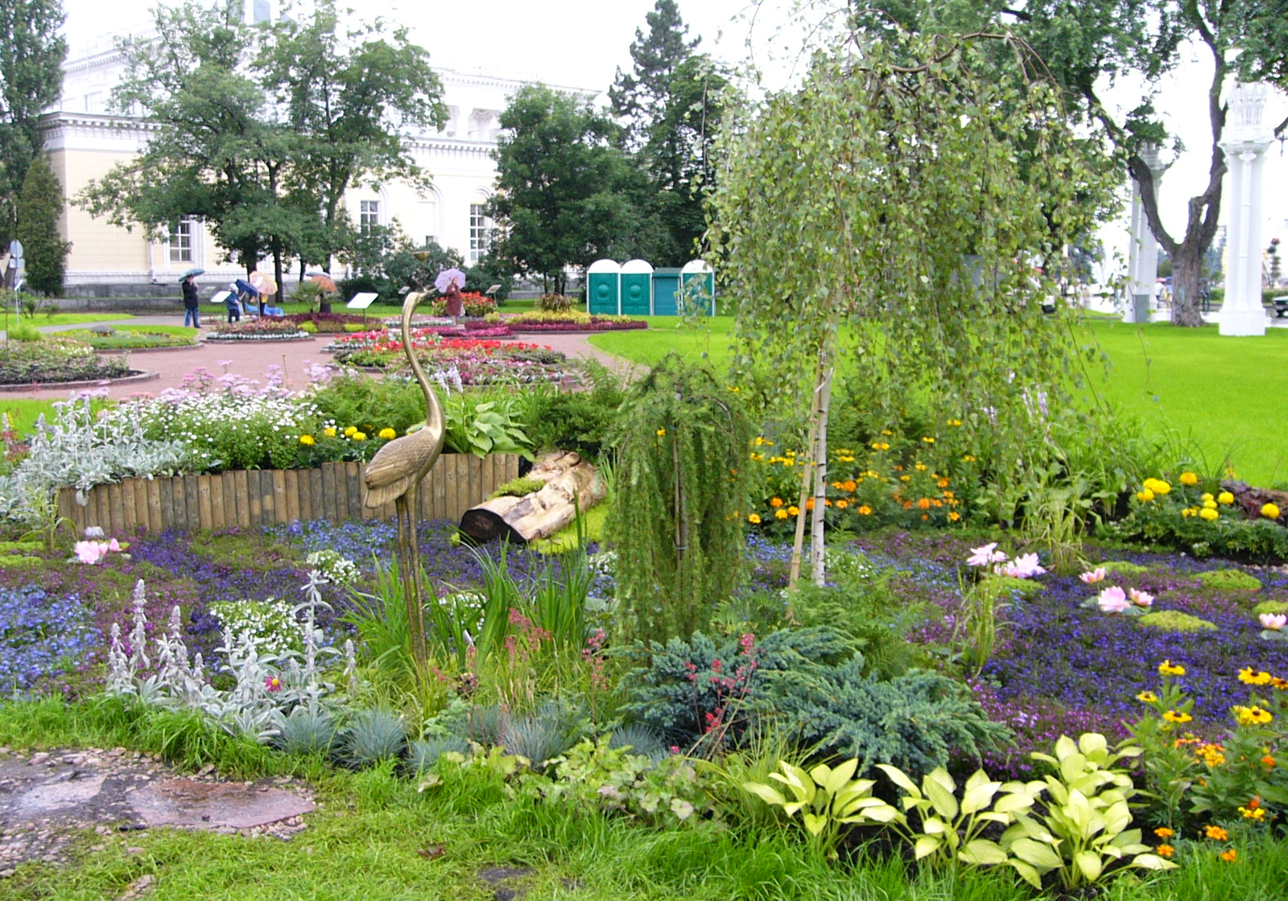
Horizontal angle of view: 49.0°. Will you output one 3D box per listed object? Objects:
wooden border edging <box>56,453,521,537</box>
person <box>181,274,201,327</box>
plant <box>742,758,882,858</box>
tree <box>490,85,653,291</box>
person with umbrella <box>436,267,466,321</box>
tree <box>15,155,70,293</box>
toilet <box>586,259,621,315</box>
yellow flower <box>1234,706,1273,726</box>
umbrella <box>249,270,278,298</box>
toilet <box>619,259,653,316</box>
[{"bbox_3d":[-2.117,0.326,8.702,2.780,0.410,0.250,-2,7,-17],"label":"wooden border edging"},{"bbox_3d":[-14.318,-4.744,44.756,0.400,1.670,0.520,6,9,41],"label":"person"},{"bbox_3d":[0.466,0.989,3.930,0.380,0.270,0.360,0,7,0],"label":"plant"},{"bbox_3d":[-3.434,-12.114,67.019,7.679,10.200,7.679,0,7,0],"label":"tree"},{"bbox_3d":[-6.764,-5.425,49.500,1.050,1.930,0.800,0,7,-3],"label":"person with umbrella"},{"bbox_3d":[-28.916,-10.816,68.000,2.500,6.800,2.500,0,7,0],"label":"tree"},{"bbox_3d":[-1.546,-6.173,53.648,1.180,2.250,1.200,0,7,-2],"label":"toilet"},{"bbox_3d":[1.813,0.788,4.200,0.110,0.050,0.100,0,7,0],"label":"yellow flower"},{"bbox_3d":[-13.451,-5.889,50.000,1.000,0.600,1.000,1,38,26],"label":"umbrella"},{"bbox_3d":[-0.315,-5.958,52.000,1.130,2.200,1.150,0,7,0],"label":"toilet"}]

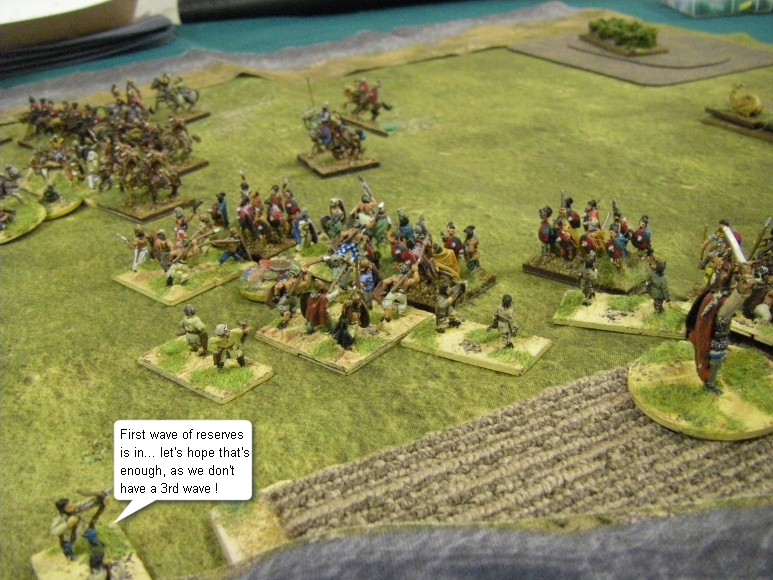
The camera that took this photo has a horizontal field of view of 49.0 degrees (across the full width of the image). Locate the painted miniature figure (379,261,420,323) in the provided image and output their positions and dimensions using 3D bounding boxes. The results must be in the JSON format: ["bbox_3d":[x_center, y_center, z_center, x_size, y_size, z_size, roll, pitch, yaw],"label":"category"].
[{"bbox_3d":[0.004,0.000,0.268,0.009,0.018,0.009,10,29,27],"label":"painted miniature figure"}]

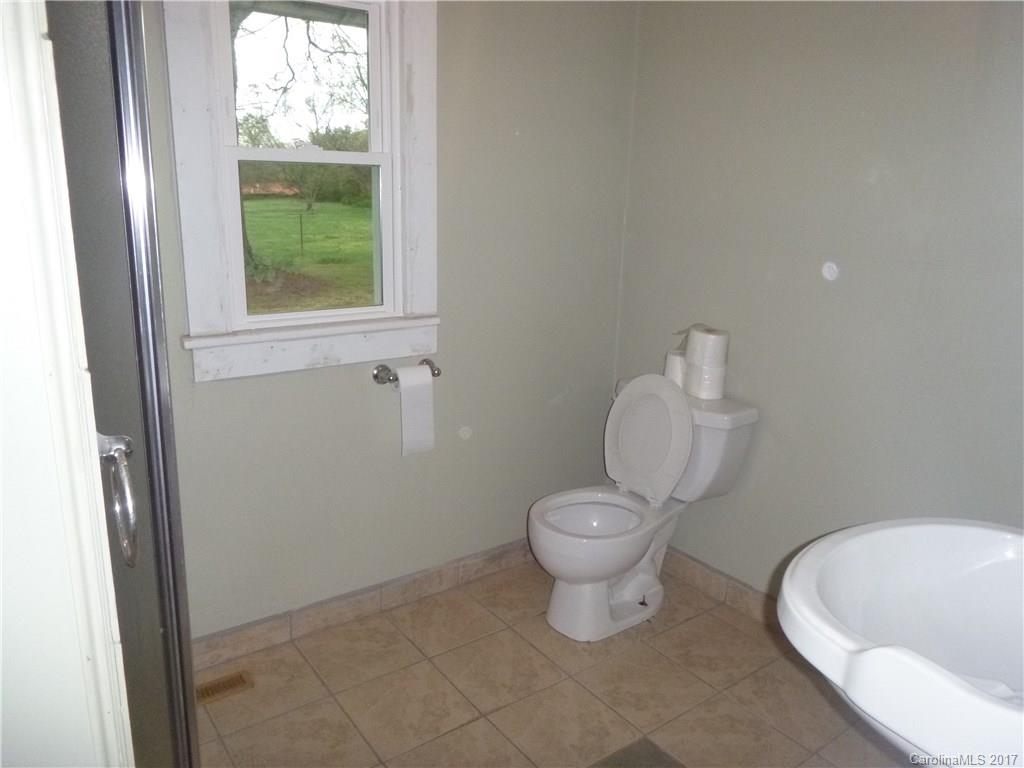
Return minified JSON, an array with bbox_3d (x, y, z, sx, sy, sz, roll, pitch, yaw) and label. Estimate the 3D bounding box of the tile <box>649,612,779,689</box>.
[{"bbox_3d":[0.642,0.850,2.364,0.305,0.010,0.305,-9,17,-35],"label":"tile"}]

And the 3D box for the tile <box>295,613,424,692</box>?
[{"bbox_3d":[-0.476,0.833,2.305,0.305,0.010,0.308,-9,17,-35],"label":"tile"}]

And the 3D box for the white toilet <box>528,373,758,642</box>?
[{"bbox_3d":[0.362,0.377,2.461,0.670,0.800,0.490,-9,17,-35],"label":"white toilet"}]

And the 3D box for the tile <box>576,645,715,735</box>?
[{"bbox_3d":[0.391,0.889,2.179,0.317,0.010,0.302,-9,17,-35],"label":"tile"}]

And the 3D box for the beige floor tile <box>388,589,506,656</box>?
[{"bbox_3d":[-0.225,0.785,2.447,0.300,0.012,0.312,-9,17,-35],"label":"beige floor tile"}]

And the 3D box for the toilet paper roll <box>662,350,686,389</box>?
[{"bbox_3d":[0.583,-0.031,2.563,0.115,0.108,0.115,-9,17,-35],"label":"toilet paper roll"}]

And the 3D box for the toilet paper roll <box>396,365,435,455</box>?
[{"bbox_3d":[-0.316,0.079,2.350,0.112,0.276,0.060,-9,17,-35],"label":"toilet paper roll"}]

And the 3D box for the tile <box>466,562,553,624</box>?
[{"bbox_3d":[0.020,0.749,2.622,0.300,0.012,0.312,-9,17,-35],"label":"tile"}]

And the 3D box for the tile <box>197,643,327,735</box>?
[{"bbox_3d":[-0.714,0.859,2.096,0.300,0.012,0.312,-9,17,-35],"label":"tile"}]

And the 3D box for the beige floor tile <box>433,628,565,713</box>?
[{"bbox_3d":[-0.042,0.863,2.233,0.302,0.010,0.307,-9,17,-35],"label":"beige floor tile"}]

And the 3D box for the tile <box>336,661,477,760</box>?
[{"bbox_3d":[-0.287,0.886,2.030,0.300,0.012,0.300,-9,17,-35],"label":"tile"}]

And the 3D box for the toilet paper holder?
[{"bbox_3d":[-0.322,-0.031,2.352,0.223,0.063,0.086,-9,17,-35],"label":"toilet paper holder"}]

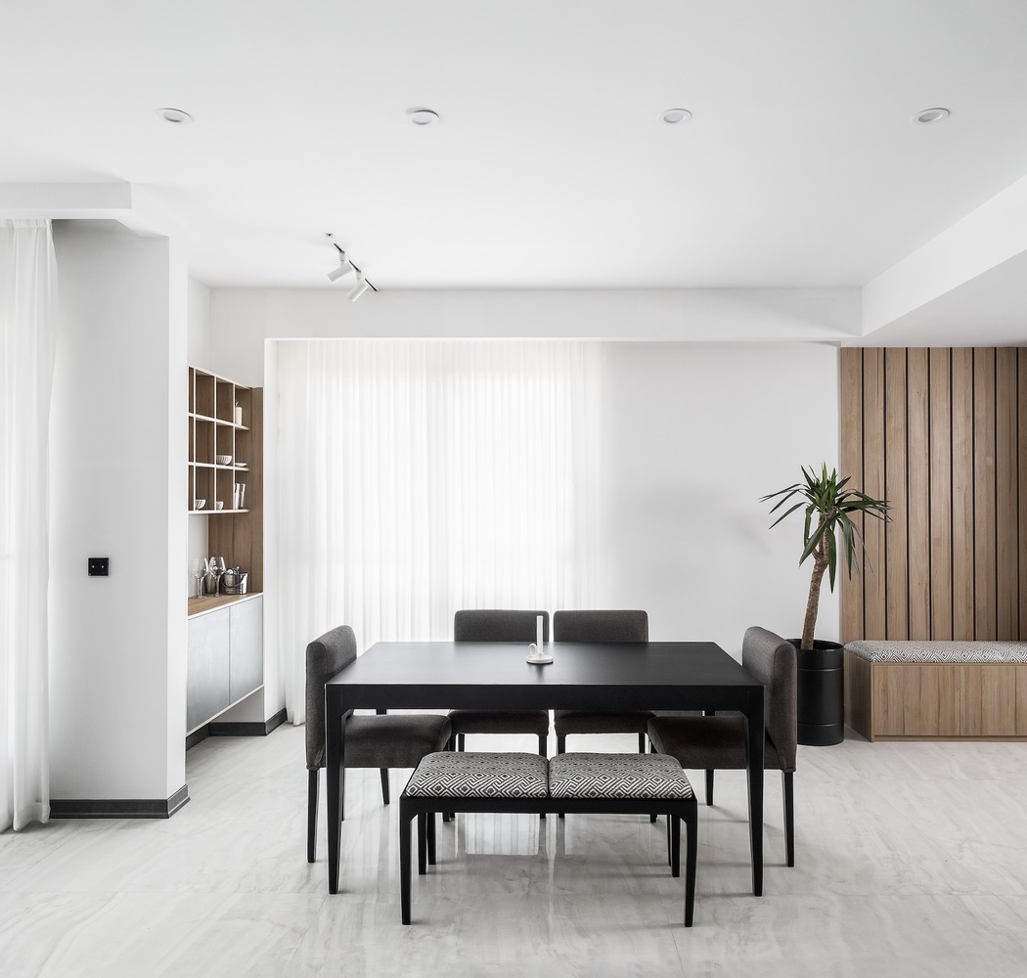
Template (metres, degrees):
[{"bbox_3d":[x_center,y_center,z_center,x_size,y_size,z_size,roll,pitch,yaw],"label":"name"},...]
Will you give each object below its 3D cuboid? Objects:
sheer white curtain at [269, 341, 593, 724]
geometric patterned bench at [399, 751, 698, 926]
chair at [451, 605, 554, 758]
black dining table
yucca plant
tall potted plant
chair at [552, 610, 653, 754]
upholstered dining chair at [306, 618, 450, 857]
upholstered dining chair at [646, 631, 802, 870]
[{"bbox_3d":[-0.472,0.256,4.688,2.030,2.450,0.130,0,-1,1],"label":"sheer white curtain"},{"bbox_3d":[0.122,1.232,2.657,1.000,0.475,0.400,0,-1,1],"label":"geometric patterned bench"},{"bbox_3d":[-0.056,1.044,3.514,0.460,0.870,0.530,0,-1,1],"label":"chair"},{"bbox_3d":[0.120,1.094,3.063,1.600,0.760,0.800,0,-1,1],"label":"black dining table"},{"bbox_3d":[1.885,0.413,4.406,0.760,1.130,0.680,0,-1,0],"label":"yucca plant"},{"bbox_3d":[1.885,0.668,4.413,0.760,1.640,0.680,0,-1,0],"label":"tall potted plant"},{"bbox_3d":[0.425,1.044,3.514,0.460,0.870,0.530,0,-1,1],"label":"chair"},{"bbox_3d":[-0.540,1.039,3.099,0.530,0.870,0.460,0,-1,1],"label":"upholstered dining chair"},{"bbox_3d":[0.838,1.039,3.069,0.530,0.870,0.460,0,-1,1],"label":"upholstered dining chair"}]

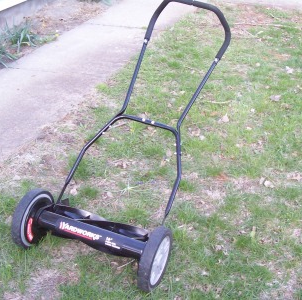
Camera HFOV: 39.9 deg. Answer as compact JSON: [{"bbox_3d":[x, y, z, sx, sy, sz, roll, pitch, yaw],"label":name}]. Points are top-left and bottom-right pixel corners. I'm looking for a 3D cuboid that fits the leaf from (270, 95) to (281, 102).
[{"bbox_3d":[0.916,-0.376,3.054,0.080,0.025,0.045,11,35,15],"label":"leaf"}]

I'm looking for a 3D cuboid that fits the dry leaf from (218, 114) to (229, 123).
[{"bbox_3d":[0.487,-0.211,2.783,0.072,0.032,0.052,7,34,9],"label":"dry leaf"}]

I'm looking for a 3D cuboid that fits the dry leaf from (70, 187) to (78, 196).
[{"bbox_3d":[-0.395,0.213,2.133,0.038,0.020,0.046,-6,34,-11],"label":"dry leaf"}]

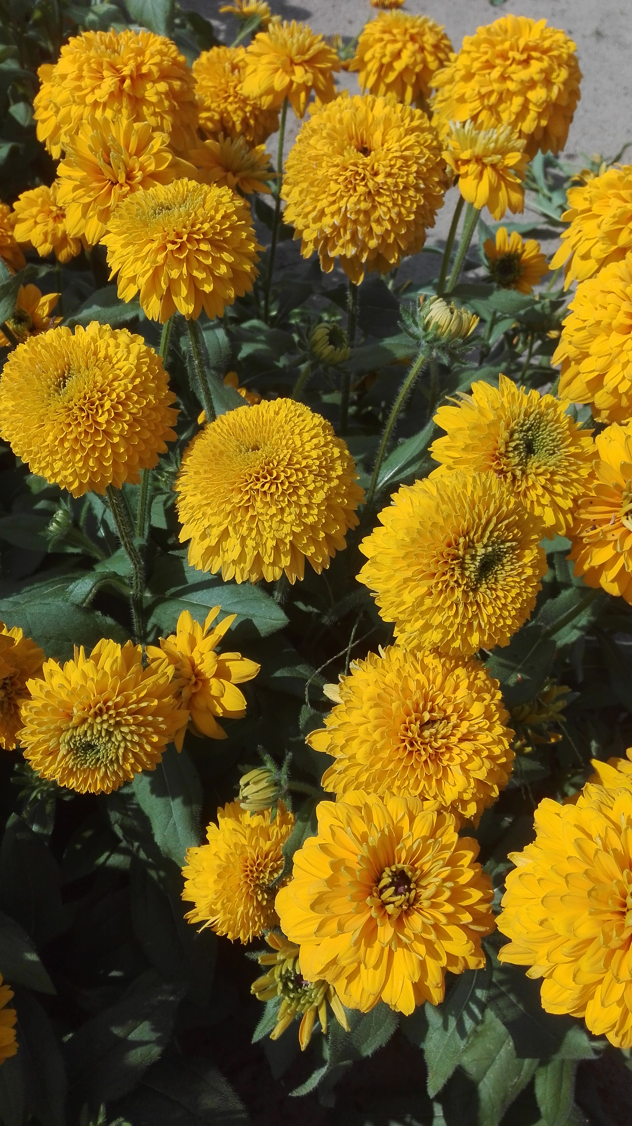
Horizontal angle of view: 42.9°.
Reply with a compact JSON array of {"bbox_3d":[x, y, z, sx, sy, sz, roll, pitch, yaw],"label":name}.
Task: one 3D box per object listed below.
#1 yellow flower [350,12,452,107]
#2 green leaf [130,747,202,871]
[{"bbox_3d":[0.066,-0.390,0.628,0.080,0.056,0.080,0,65,-5],"label":"yellow flower"},{"bbox_3d":[-0.079,0.124,0.420,0.042,0.016,0.080,-9,67,-7],"label":"green leaf"}]

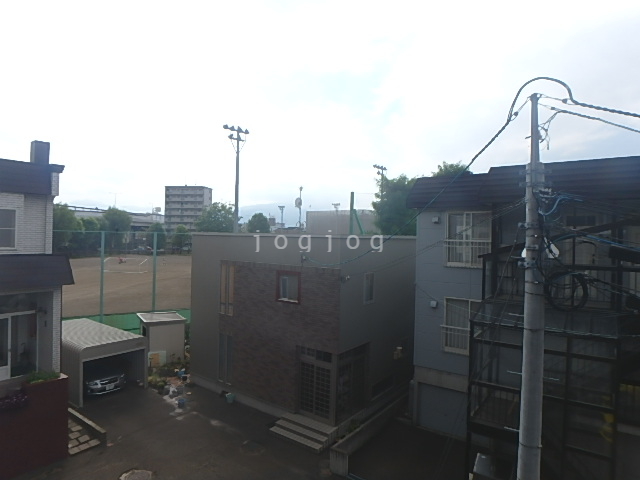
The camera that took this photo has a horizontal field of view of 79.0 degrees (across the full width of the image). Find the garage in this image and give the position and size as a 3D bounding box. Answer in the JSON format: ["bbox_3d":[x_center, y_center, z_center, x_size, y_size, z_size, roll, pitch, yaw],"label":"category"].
[{"bbox_3d":[-11.643,5.728,19.256,6.600,2.420,2.840,1,0,38],"label":"garage"}]

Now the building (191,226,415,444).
[{"bbox_3d":[-0.490,3.166,18.192,7.922,6.750,7.246,2,1,36],"label":"building"}]

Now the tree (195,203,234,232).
[{"bbox_3d":[-26.105,-1.749,97.000,10.490,15.240,10.490,1,0,0],"label":"tree"}]

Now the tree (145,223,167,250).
[{"bbox_3d":[-57.862,-0.882,137.000,7.590,10.580,7.590,1,0,0],"label":"tree"}]

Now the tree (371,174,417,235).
[{"bbox_3d":[9.704,-0.556,48.000,7.200,14.800,7.200,1,1,0],"label":"tree"}]

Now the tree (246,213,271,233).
[{"bbox_3d":[-15.062,-0.689,95.011,6.500,11.931,6.500,1,1,0],"label":"tree"}]

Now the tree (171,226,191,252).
[{"bbox_3d":[-49.042,-0.529,137.000,7.230,9.880,7.230,1,0,0],"label":"tree"}]

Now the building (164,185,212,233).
[{"bbox_3d":[-53.700,-8.500,160.000,16.000,26.200,10.000,1,1,6],"label":"building"}]

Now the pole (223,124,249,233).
[{"bbox_3d":[-7.769,-1.901,36.000,0.700,17.100,2.700,1,1,41],"label":"pole"}]

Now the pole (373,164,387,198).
[{"bbox_3d":[8.393,-1.614,54.500,0.700,17.200,2.700,1,1,41],"label":"pole"}]

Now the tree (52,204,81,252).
[{"bbox_3d":[-71.813,-2.550,110.000,9.000,14.800,9.000,1,1,0],"label":"tree"}]

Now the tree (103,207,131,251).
[{"bbox_3d":[-68.130,-3.432,130.000,9.370,15.570,9.370,1,0,0],"label":"tree"}]

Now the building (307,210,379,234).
[{"bbox_3d":[6.922,-1.420,115.586,18.900,13.668,12.500,2,1,36],"label":"building"}]

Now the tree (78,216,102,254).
[{"bbox_3d":[-71.516,-1.246,121.000,7.480,12.150,7.480,1,0,0],"label":"tree"}]

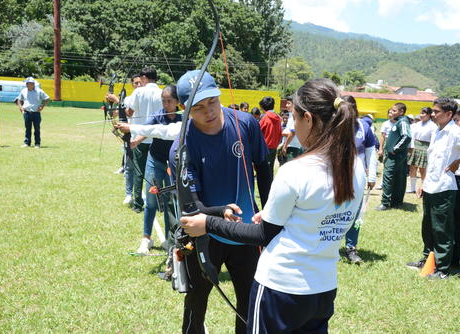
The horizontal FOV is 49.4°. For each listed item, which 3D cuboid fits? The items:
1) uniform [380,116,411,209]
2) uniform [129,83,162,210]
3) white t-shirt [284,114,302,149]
[{"bbox_3d":[2.378,-0.092,7.145,0.330,1.312,0.420,1,8,-12],"label":"uniform"},{"bbox_3d":[-1.042,-0.248,6.168,0.460,1.568,0.320,-3,10,-37],"label":"uniform"},{"bbox_3d":[1.029,-0.561,7.800,0.300,0.580,0.440,2,8,-5],"label":"white t-shirt"}]

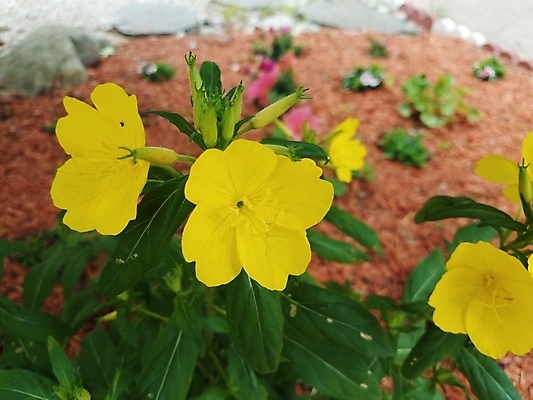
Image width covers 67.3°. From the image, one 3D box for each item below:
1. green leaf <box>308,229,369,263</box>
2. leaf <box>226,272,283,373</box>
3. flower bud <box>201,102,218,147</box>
[{"bbox_3d":[0.046,0.029,0.270,0.052,0.009,0.018,28,65,6],"label":"green leaf"},{"bbox_3d":[-0.005,0.056,0.190,0.025,0.009,0.053,-17,81,-4],"label":"leaf"},{"bbox_3d":[-0.026,-0.034,0.180,0.008,0.022,0.008,0,22,0],"label":"flower bud"}]

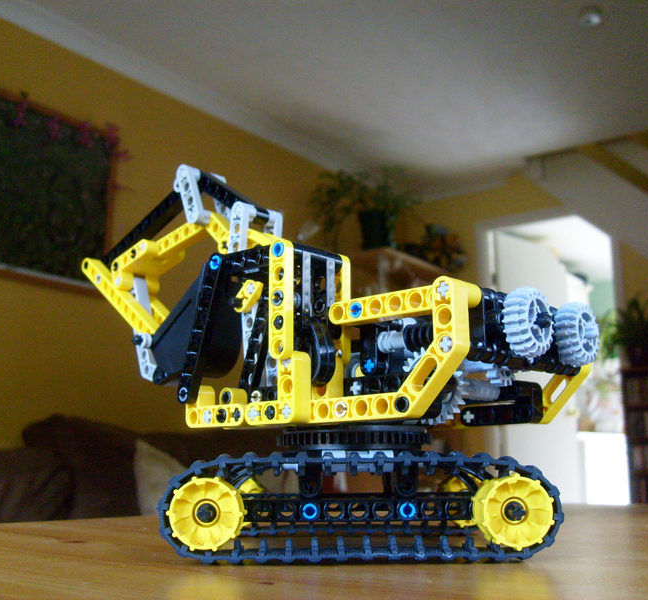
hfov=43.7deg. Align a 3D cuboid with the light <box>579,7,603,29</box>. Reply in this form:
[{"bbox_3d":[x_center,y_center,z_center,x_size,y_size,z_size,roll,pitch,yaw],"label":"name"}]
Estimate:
[{"bbox_3d":[1.005,-1.065,3.050,0.090,0.050,0.090,0,-12,0],"label":"light"}]

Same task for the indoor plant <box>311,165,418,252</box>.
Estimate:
[{"bbox_3d":[0.202,-0.457,4.040,0.440,0.390,0.480,-10,-15,37],"label":"indoor plant"}]

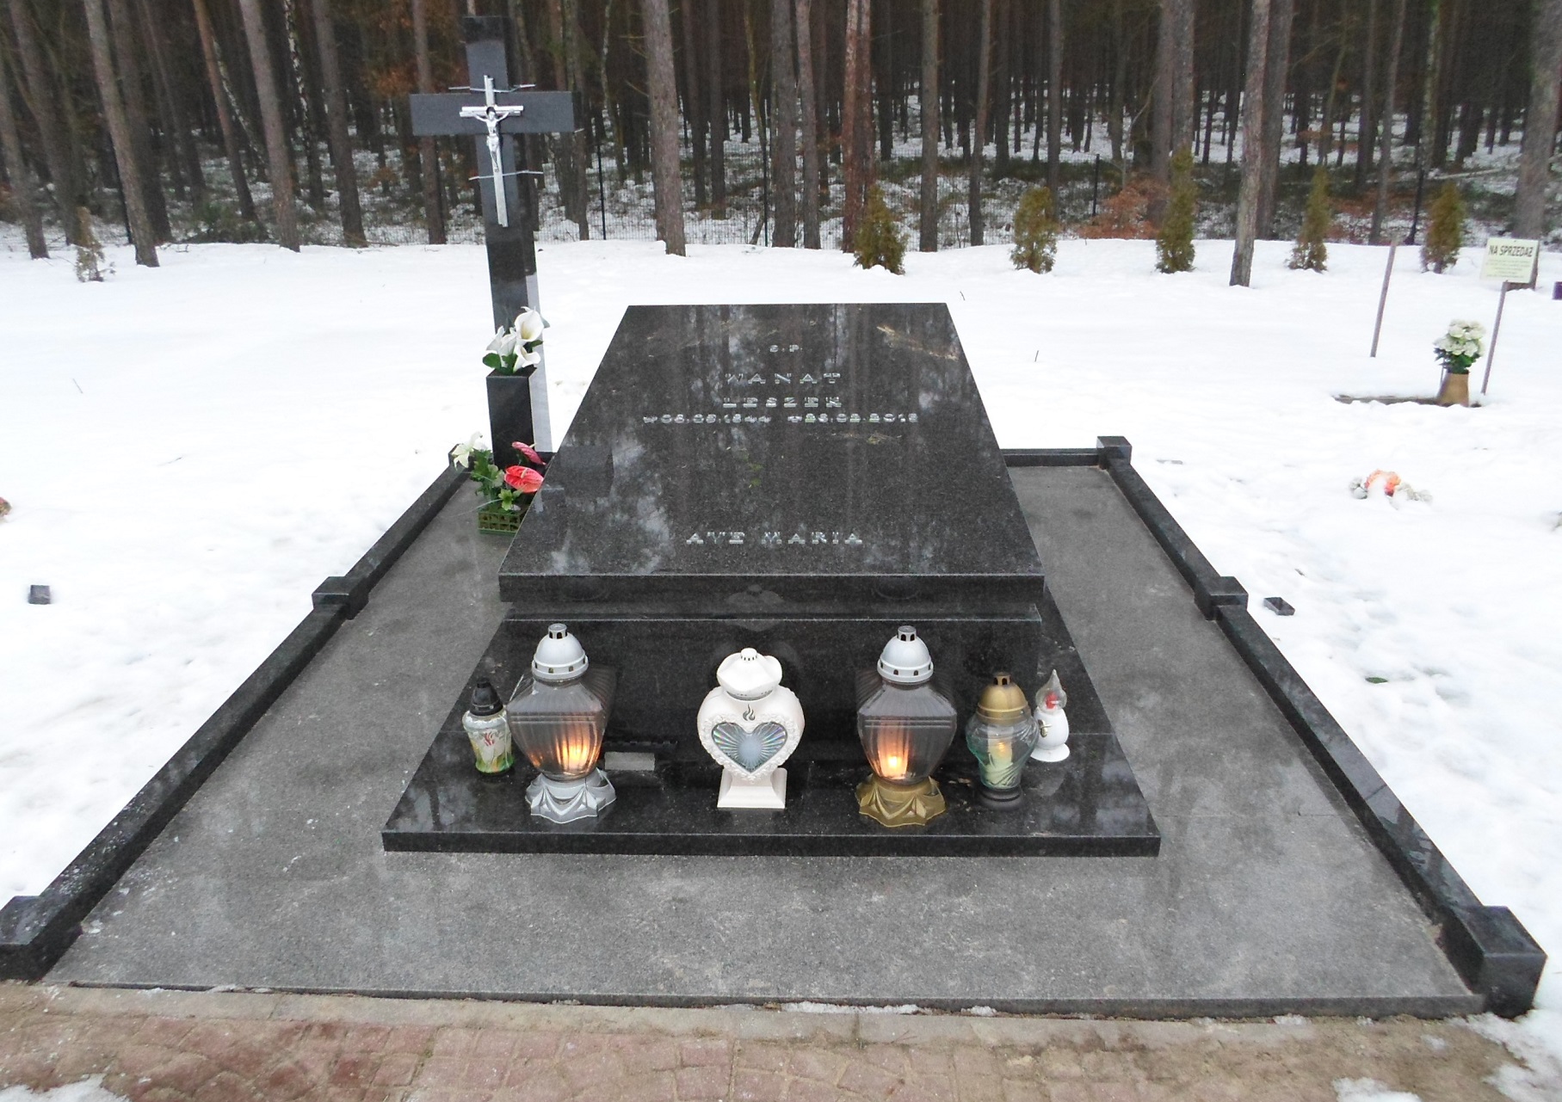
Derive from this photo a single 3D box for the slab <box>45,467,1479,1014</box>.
[{"bbox_3d":[-0.022,0.211,2.885,2.236,0.041,2.543,0,23,2],"label":"slab"}]

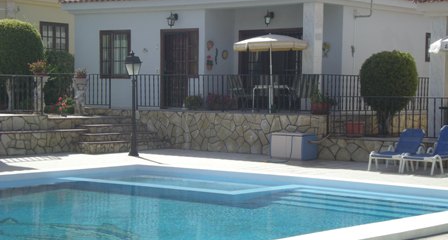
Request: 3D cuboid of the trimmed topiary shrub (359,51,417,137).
[{"bbox_3d":[3.753,-0.607,21.785,1.300,1.950,1.300,0,2,0],"label":"trimmed topiary shrub"}]

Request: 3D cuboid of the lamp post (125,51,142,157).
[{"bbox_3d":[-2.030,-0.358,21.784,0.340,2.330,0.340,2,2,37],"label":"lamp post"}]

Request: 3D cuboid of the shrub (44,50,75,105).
[{"bbox_3d":[-4.799,-1.193,27.855,1.000,1.650,1.000,0,2,0],"label":"shrub"}]

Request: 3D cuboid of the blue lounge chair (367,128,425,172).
[{"bbox_3d":[3.442,0.588,18.552,0.700,0.750,1.450,2,2,37],"label":"blue lounge chair"}]

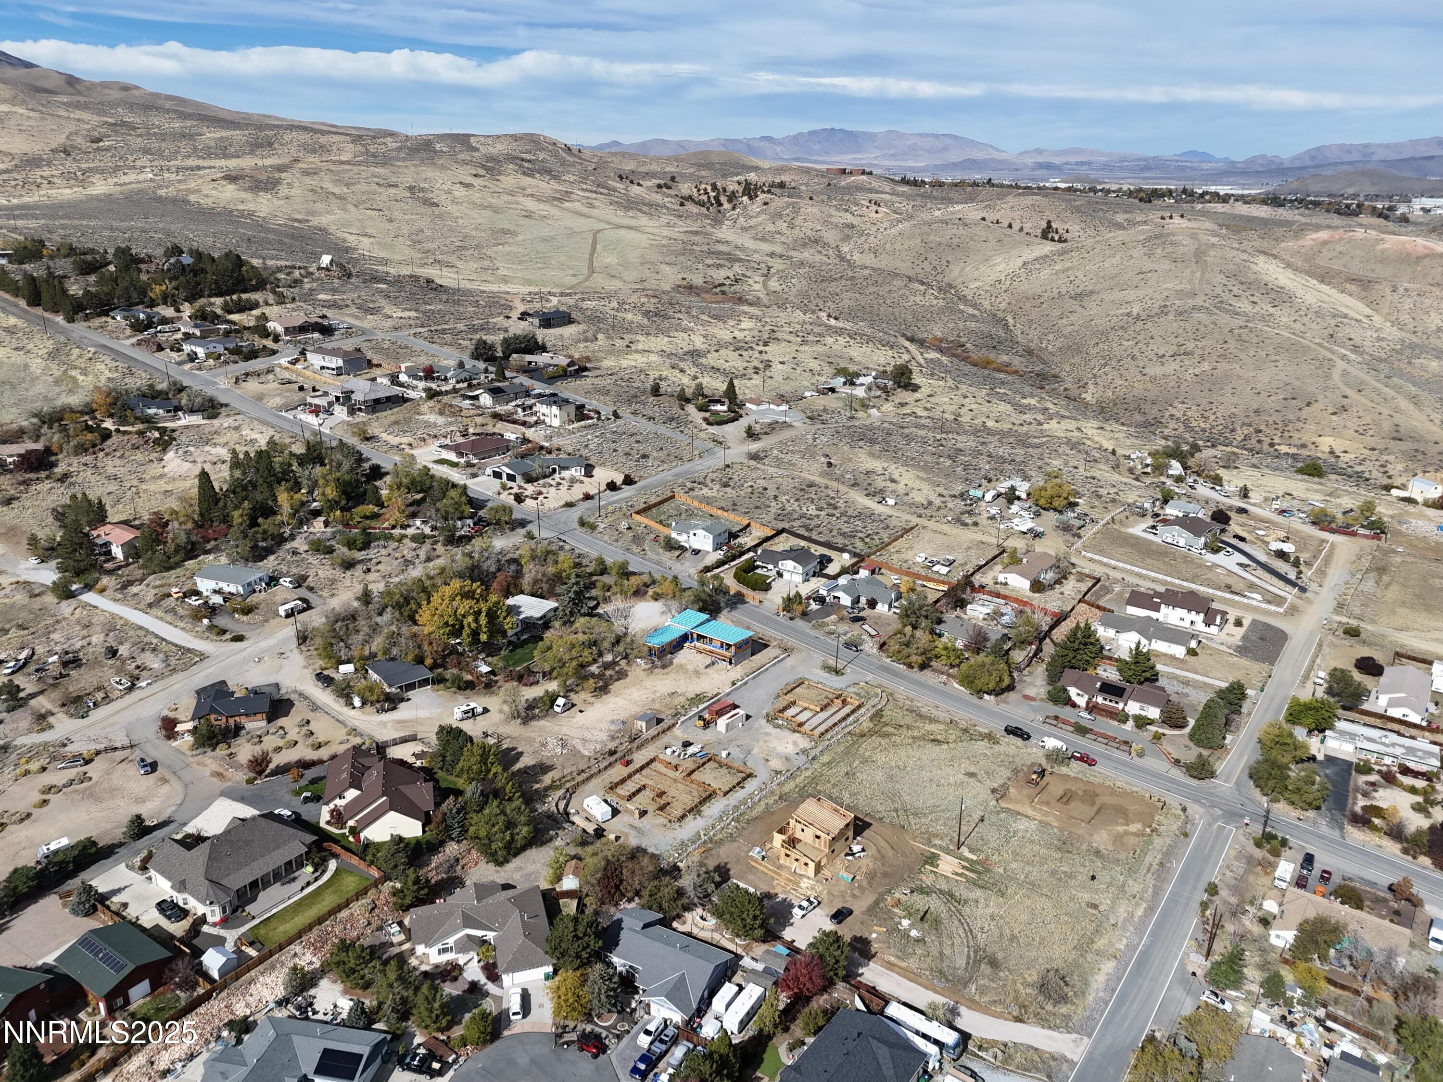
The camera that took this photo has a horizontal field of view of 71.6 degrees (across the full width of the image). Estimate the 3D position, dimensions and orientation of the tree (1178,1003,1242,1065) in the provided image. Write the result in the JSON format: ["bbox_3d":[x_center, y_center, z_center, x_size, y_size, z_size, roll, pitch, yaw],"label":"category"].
[{"bbox_3d":[73.920,74.600,151.340,8.900,7.500,8.900,13,25,30],"label":"tree"}]

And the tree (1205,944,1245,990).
[{"bbox_3d":[79.923,67.317,158.684,5.700,7.040,5.700,11,23,30],"label":"tree"}]

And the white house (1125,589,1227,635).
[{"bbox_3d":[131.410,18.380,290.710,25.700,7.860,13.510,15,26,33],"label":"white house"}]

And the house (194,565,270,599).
[{"bbox_3d":[-112.700,9.090,230.580,14.200,5.000,8.000,8,23,20],"label":"house"}]

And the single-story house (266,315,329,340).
[{"bbox_3d":[-164.890,-83.715,388.696,14.500,5.300,17.500,15,25,37],"label":"single-story house"}]

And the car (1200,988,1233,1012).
[{"bbox_3d":[77.660,72.090,157.000,4.400,1.550,1.780,16,26,35],"label":"car"}]

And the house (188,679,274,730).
[{"bbox_3d":[-105.020,34.880,215.000,15.300,5.000,12.700,-4,22,-11],"label":"house"}]

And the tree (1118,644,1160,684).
[{"bbox_3d":[104.622,30.200,250.342,9.940,10.280,9.940,8,21,23],"label":"tree"}]

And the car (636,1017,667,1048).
[{"bbox_3d":[-9.990,70.250,143.000,1.880,1.650,4.750,9,23,21],"label":"car"}]

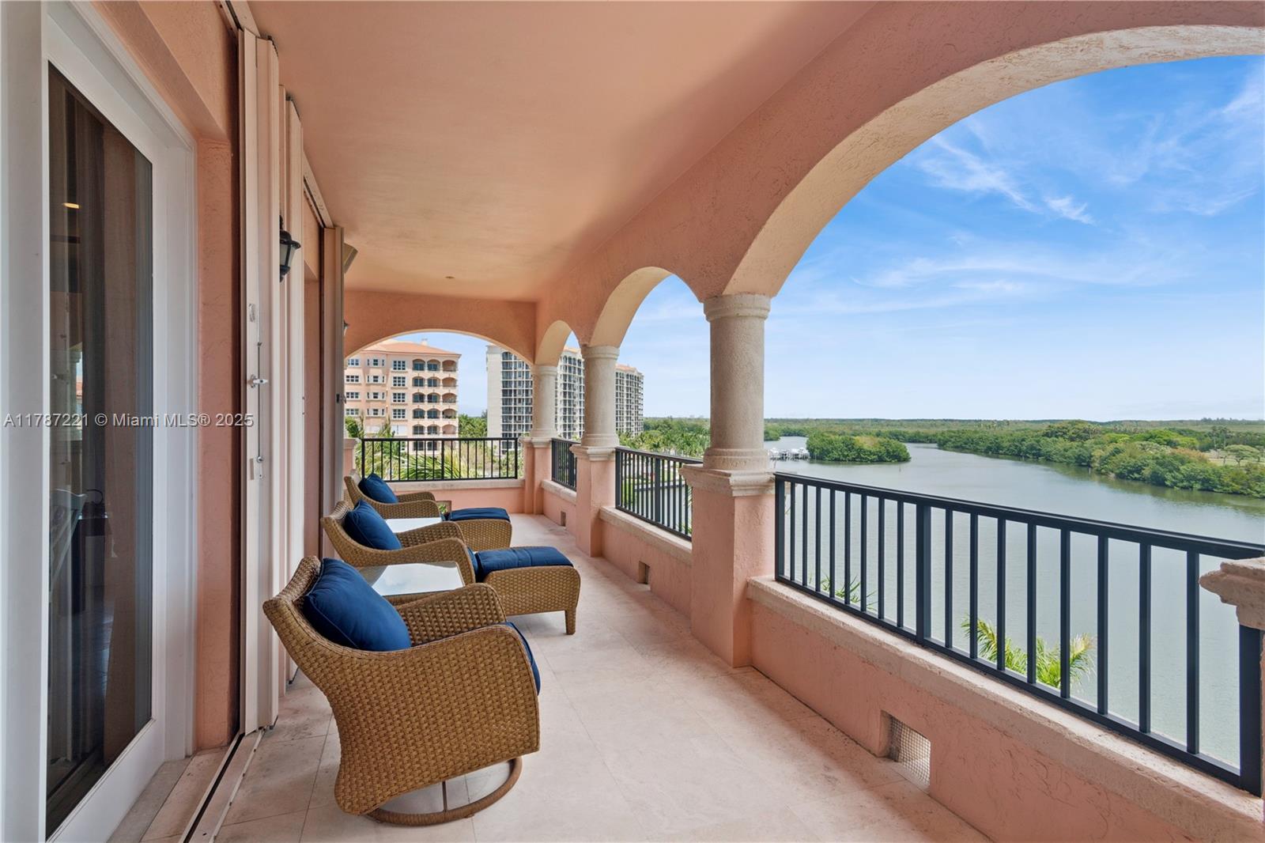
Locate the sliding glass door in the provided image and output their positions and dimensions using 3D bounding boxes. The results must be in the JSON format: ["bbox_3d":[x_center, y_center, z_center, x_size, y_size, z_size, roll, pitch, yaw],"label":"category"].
[{"bbox_3d":[-1.731,0.130,1.962,0.068,2.452,0.891,0,0,-20],"label":"sliding glass door"}]

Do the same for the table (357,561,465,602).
[{"bbox_3d":[-1.220,1.096,3.165,0.610,0.548,0.589,0,0,-20],"label":"table"}]

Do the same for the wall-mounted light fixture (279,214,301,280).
[{"bbox_3d":[-1.686,-0.825,2.830,0.233,0.322,0.219,0,0,-20],"label":"wall-mounted light fixture"}]

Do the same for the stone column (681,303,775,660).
[{"bbox_3d":[0.633,0.315,3.648,0.466,2.110,0.658,0,0,-20],"label":"stone column"}]

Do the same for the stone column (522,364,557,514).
[{"bbox_3d":[-1.374,0.271,9.114,0.480,2.199,0.603,0,0,-20],"label":"stone column"}]

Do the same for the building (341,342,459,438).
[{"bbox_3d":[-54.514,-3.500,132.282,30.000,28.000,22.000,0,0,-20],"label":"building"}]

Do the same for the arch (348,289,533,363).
[{"bbox_3d":[-2.731,-1.315,8.597,2.617,0.932,0.384,0,0,-20],"label":"arch"}]

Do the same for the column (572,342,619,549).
[{"bbox_3d":[-0.341,0.301,6.341,0.466,2.137,0.658,0,0,-20],"label":"column"}]

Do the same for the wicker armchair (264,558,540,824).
[{"bbox_3d":[-0.837,0.949,2.290,0.877,0.843,0.712,0,0,-20],"label":"wicker armchair"}]

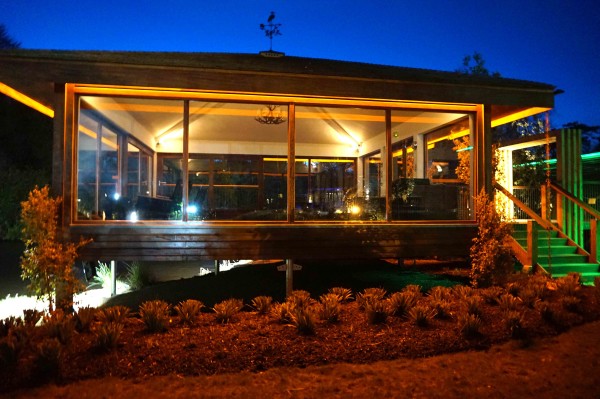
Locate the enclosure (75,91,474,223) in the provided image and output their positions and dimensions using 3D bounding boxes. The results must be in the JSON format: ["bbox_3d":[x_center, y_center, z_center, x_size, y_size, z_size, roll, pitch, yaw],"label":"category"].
[{"bbox_3d":[-0.800,-0.625,11.384,7.682,2.295,7.671,0,-1,-10],"label":"enclosure"}]

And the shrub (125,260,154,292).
[{"bbox_3d":[-4.081,1.883,10.100,0.740,0.820,0.740,0,-1,-10],"label":"shrub"}]

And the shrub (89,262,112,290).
[{"bbox_3d":[-4.953,1.920,10.100,0.680,0.760,0.680,0,-1,-10],"label":"shrub"}]

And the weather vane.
[{"bbox_3d":[-0.809,-4.738,11.430,0.660,1.300,0.640,0,-1,-10],"label":"weather vane"}]

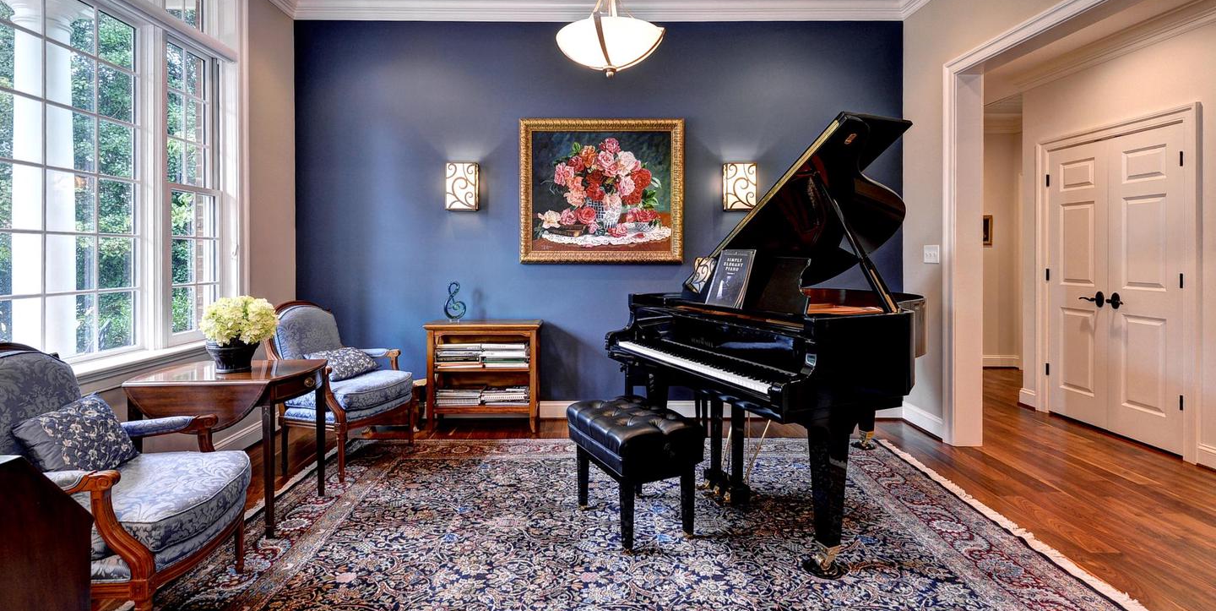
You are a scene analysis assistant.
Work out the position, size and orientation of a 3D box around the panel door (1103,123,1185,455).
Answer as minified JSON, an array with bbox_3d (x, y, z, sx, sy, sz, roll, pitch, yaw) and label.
[{"bbox_3d":[3.438,-0.112,3.465,0.045,2.020,0.465,0,3,-2],"label":"panel door"}]

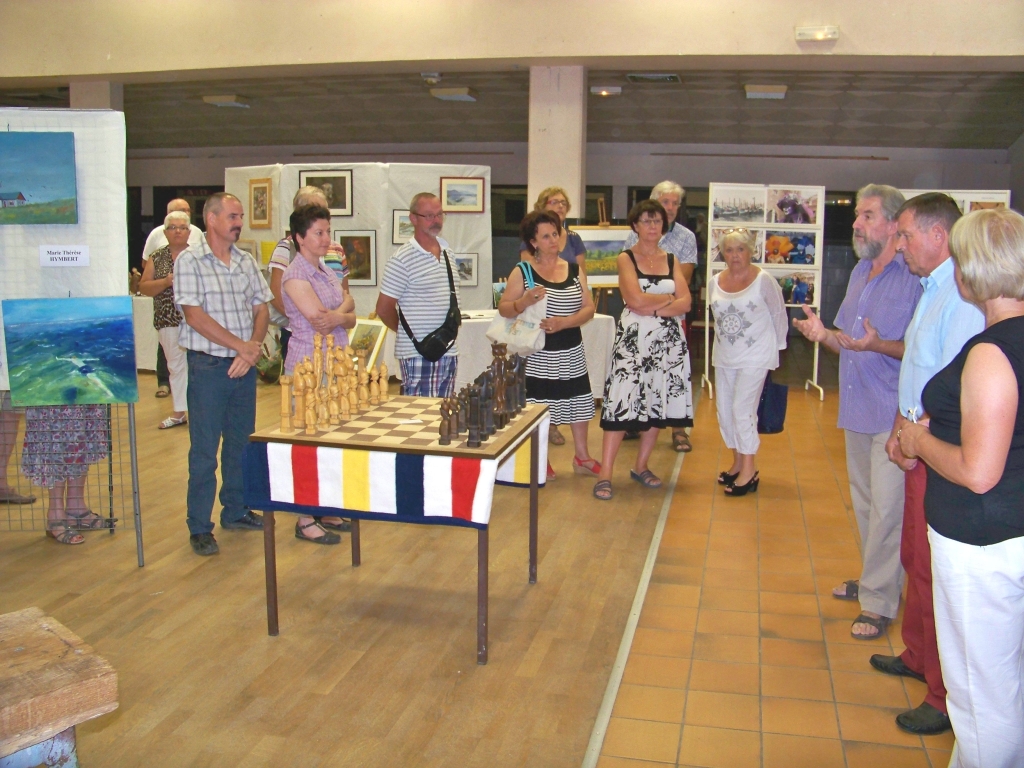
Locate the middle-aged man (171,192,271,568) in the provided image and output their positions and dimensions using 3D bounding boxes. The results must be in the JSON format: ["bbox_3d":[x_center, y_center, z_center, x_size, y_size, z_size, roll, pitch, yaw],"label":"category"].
[{"bbox_3d":[-1.370,-0.059,4.635,0.510,1.698,0.420,-8,13,-41],"label":"middle-aged man"}]

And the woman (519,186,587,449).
[{"bbox_3d":[0.278,-0.470,6.698,0.470,1.733,0.330,-1,10,-12],"label":"woman"}]

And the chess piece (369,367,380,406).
[{"bbox_3d":[-0.571,0.004,4.065,0.041,0.160,0.040,3,10,13],"label":"chess piece"}]

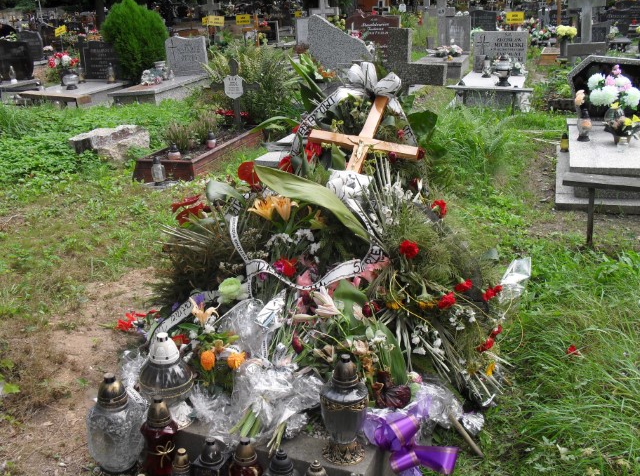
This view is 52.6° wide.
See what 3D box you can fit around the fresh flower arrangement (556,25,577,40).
[{"bbox_3d":[4.571,-3.820,12.000,0.370,0.270,0.300,6,23,19],"label":"fresh flower arrangement"}]

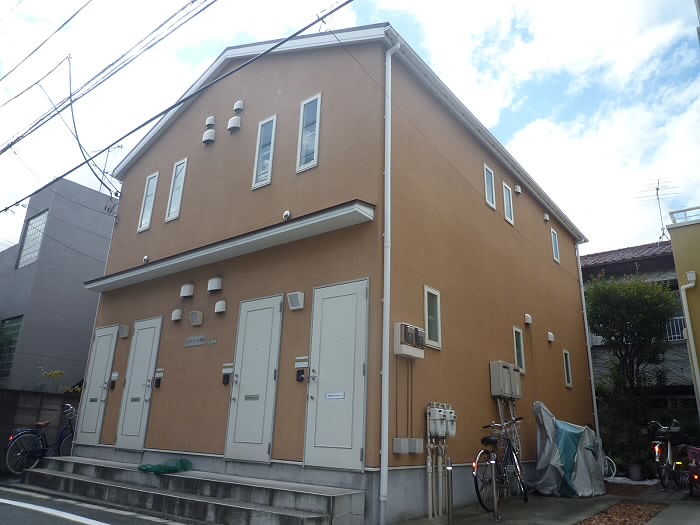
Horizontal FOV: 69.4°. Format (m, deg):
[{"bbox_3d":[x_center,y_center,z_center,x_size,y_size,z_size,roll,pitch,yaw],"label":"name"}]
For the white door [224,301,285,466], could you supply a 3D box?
[{"bbox_3d":[-1.221,1.453,6.467,0.835,2.050,0.090,-12,-23,36],"label":"white door"}]

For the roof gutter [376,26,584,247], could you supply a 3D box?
[{"bbox_3d":[3.292,-1.671,9.683,0.130,0.130,9.150,-12,-23,36],"label":"roof gutter"}]

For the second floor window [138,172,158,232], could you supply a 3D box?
[{"bbox_3d":[-3.794,-1.137,9.505,0.379,1.179,0.090,-12,-23,36],"label":"second floor window"}]

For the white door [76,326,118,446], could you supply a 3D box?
[{"bbox_3d":[-4.436,2.135,8.886,0.831,2.031,0.080,-12,-23,36],"label":"white door"}]

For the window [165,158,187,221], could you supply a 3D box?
[{"bbox_3d":[-3.076,-1.288,8.962,0.378,1.179,0.090,-12,-23,36],"label":"window"}]

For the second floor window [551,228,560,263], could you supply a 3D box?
[{"bbox_3d":[4.580,-0.368,11.223,0.090,0.719,0.367,-12,-23,36],"label":"second floor window"}]

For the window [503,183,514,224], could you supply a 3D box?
[{"bbox_3d":[2.928,-1.083,9.323,0.080,0.745,0.371,-12,-23,36],"label":"window"}]

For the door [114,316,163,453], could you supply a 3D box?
[{"bbox_3d":[-3.370,1.912,8.089,0.832,2.046,0.090,-12,-23,36],"label":"door"}]

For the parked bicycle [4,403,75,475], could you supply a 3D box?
[{"bbox_3d":[-5.415,3.239,9.218,0.560,1.080,1.780,-3,-19,15],"label":"parked bicycle"}]

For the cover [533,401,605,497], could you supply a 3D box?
[{"bbox_3d":[3.337,2.875,7.838,0.850,1.270,1.500,-12,-23,36],"label":"cover"}]

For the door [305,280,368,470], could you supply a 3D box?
[{"bbox_3d":[-0.149,1.221,5.660,0.834,2.042,0.090,-12,-23,36],"label":"door"}]

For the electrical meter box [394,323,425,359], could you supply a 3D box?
[{"bbox_3d":[0.684,0.898,5.707,0.100,0.344,0.505,-12,-23,36],"label":"electrical meter box"}]

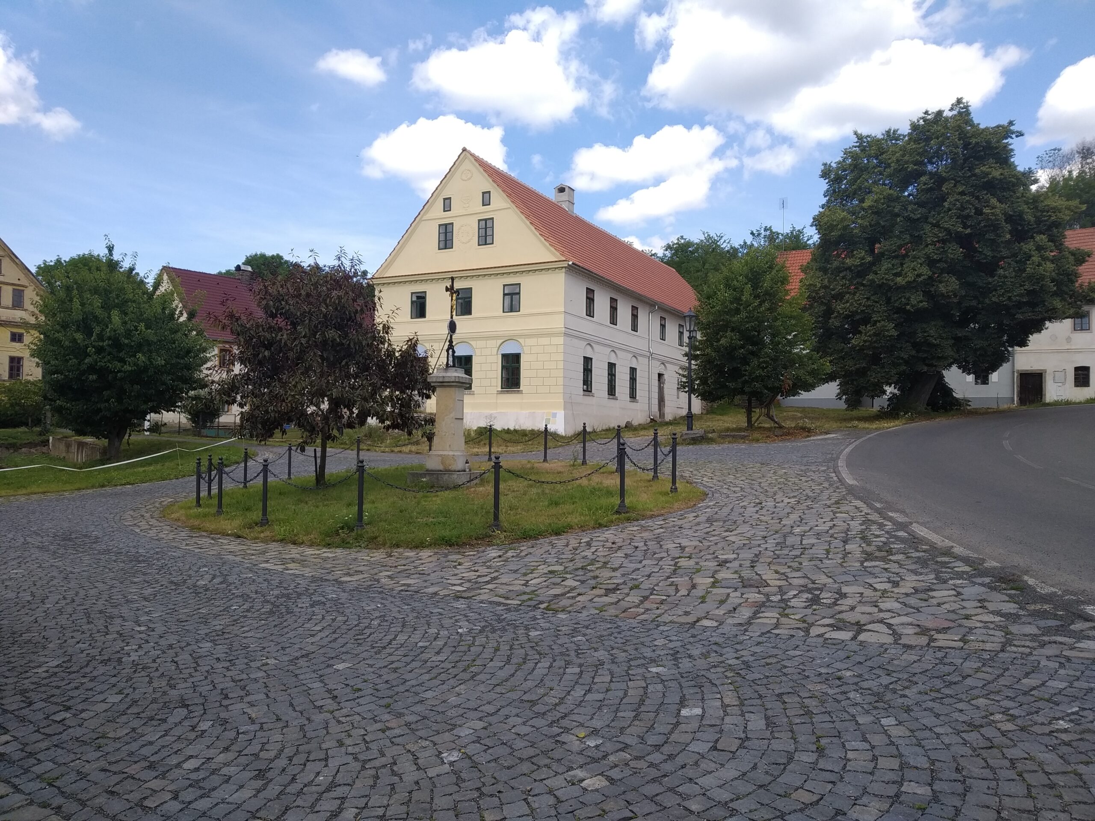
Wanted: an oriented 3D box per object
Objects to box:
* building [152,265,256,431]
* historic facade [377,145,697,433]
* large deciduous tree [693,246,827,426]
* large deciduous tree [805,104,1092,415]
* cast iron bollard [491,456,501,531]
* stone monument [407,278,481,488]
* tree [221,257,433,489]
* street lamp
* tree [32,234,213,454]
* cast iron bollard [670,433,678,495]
[{"bbox_3d":[-21.008,-4.188,62.722,11.400,11.250,16.400,-1,-2,40],"label":"building"},{"bbox_3d":[2.850,-5.251,51.314,10.400,13.800,30.400,0,-2,26],"label":"historic facade"},{"bbox_3d":[8.375,-2.915,32.400,5.257,7.077,4.994,0,-2,0],"label":"large deciduous tree"},{"bbox_3d":[19.631,-7.688,40.500,14.028,15.250,13.327,0,-2,0],"label":"large deciduous tree"},{"bbox_3d":[-0.647,1.063,10.528,0.145,0.960,0.145,0,-2,0],"label":"cast iron bollard"},{"bbox_3d":[-2.074,-0.611,16.785,1.270,4.250,1.100,0,-2,16],"label":"stone monument"},{"bbox_3d":[-5.094,-0.978,18.800,4.889,5.338,4.644,0,-2,0],"label":"tree"},{"bbox_3d":[5.350,-1.522,30.800,0.480,4.629,0.480,0,-2,0],"label":"street lamp"},{"bbox_3d":[-18.666,-2.659,36.000,7.864,9.474,7.549,0,-2,0],"label":"tree"},{"bbox_3d":[2.034,0.843,13.223,0.140,0.960,0.140,0,-2,0],"label":"cast iron bollard"}]

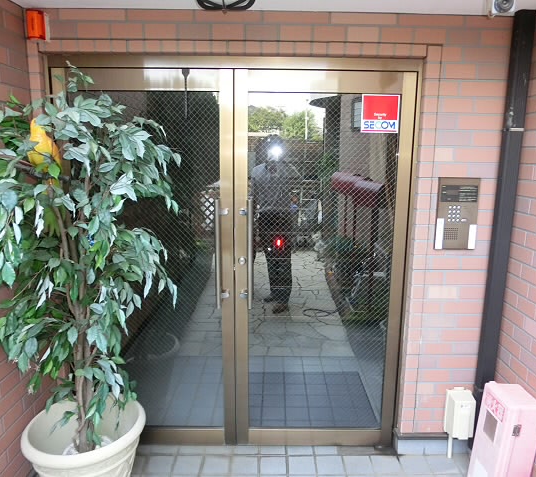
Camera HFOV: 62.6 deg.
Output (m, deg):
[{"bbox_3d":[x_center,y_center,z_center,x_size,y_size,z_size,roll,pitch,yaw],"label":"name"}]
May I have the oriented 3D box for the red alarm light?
[{"bbox_3d":[-1.010,-0.935,1.940,0.068,0.119,0.070,1,11,0],"label":"red alarm light"}]

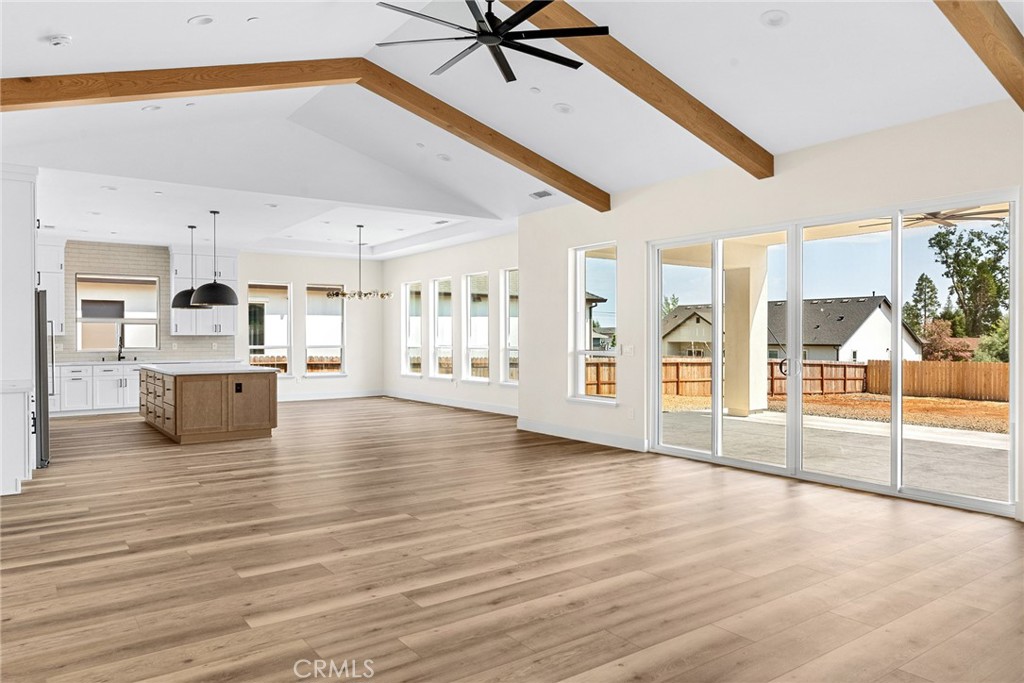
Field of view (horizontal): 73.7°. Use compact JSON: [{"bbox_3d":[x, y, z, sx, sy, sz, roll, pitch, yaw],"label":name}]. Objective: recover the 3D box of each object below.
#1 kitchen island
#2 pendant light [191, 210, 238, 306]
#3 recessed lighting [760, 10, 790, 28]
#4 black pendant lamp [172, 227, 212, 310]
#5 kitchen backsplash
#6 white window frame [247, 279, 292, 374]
[{"bbox_3d":[-4.523,0.826,10.023,1.313,0.913,2.901,-1,1,-36],"label":"kitchen island"},{"bbox_3d":[-4.005,-1.133,9.195,0.580,1.221,0.580,-1,1,-36],"label":"pendant light"},{"bbox_3d":[1.821,-2.228,4.715,0.195,0.030,0.195,18,-10,-35],"label":"recessed lighting"},{"bbox_3d":[-4.898,-1.142,10.464,0.575,1.225,0.575,-1,1,-36],"label":"black pendant lamp"},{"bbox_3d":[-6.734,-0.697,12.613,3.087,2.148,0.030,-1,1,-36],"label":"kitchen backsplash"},{"bbox_3d":[-4.965,-0.236,13.995,0.913,1.964,0.120,-1,1,-36],"label":"white window frame"}]

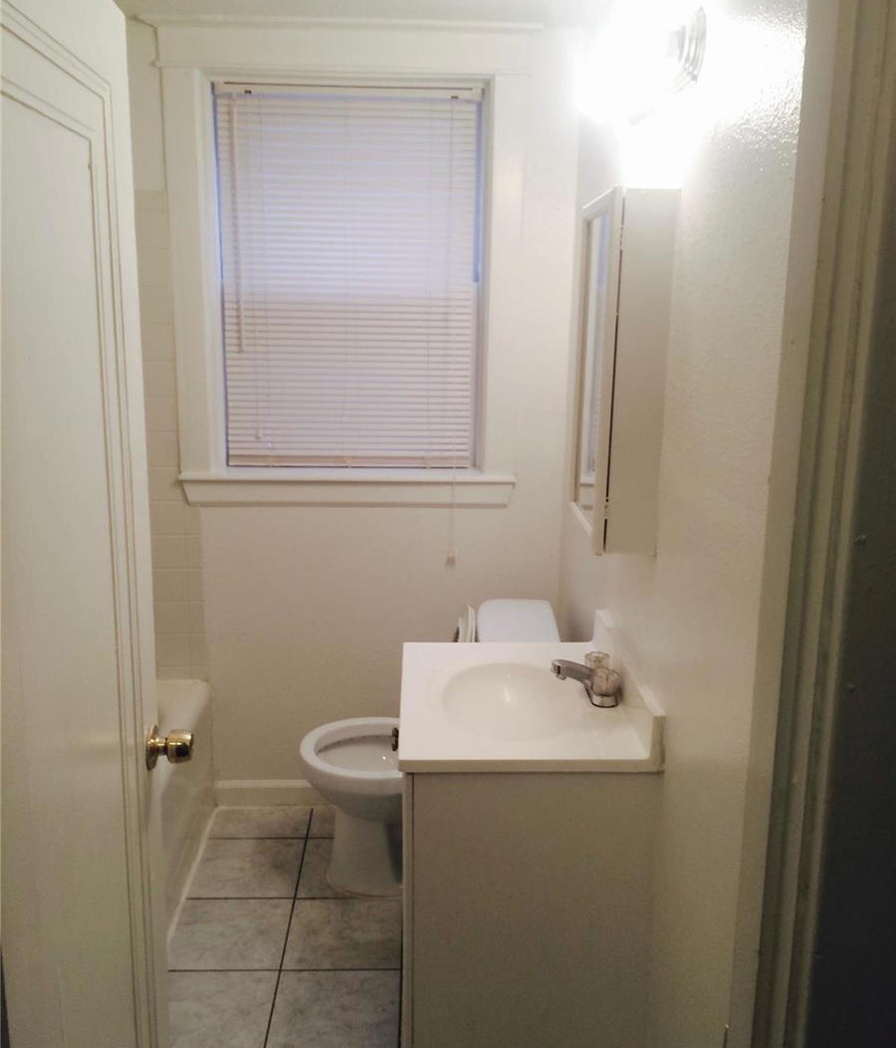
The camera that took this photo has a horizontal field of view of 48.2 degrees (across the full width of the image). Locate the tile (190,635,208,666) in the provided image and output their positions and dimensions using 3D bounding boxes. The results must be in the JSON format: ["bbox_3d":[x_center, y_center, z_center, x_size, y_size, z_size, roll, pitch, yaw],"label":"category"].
[{"bbox_3d":[-0.807,0.401,3.239,0.046,0.107,0.010,0,13,-2],"label":"tile"}]

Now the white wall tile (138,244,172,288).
[{"bbox_3d":[-0.868,-0.756,2.955,0.107,0.107,0.008,0,13,-2],"label":"white wall tile"}]

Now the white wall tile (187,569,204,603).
[{"bbox_3d":[-0.803,0.190,3.189,0.046,0.107,0.010,0,13,-2],"label":"white wall tile"}]

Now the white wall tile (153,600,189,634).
[{"bbox_3d":[-0.883,0.295,3.211,0.107,0.107,0.010,0,13,-2],"label":"white wall tile"}]

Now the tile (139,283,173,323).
[{"bbox_3d":[-0.870,-0.651,2.981,0.107,0.107,0.008,0,13,-2],"label":"tile"}]

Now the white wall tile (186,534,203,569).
[{"bbox_3d":[-0.801,0.085,3.164,0.046,0.107,0.010,0,13,-2],"label":"white wall tile"}]

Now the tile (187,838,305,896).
[{"bbox_3d":[-0.595,1.037,3.009,0.305,0.010,0.305,0,13,-2],"label":"tile"}]

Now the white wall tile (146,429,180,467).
[{"bbox_3d":[-0.875,-0.232,3.086,0.107,0.107,0.010,0,13,-2],"label":"white wall tile"}]

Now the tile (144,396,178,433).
[{"bbox_3d":[-0.873,-0.338,3.061,0.107,0.107,0.010,0,13,-2],"label":"tile"}]

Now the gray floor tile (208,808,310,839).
[{"bbox_3d":[-0.603,0.977,3.260,0.305,0.010,0.206,0,13,-2],"label":"gray floor tile"}]

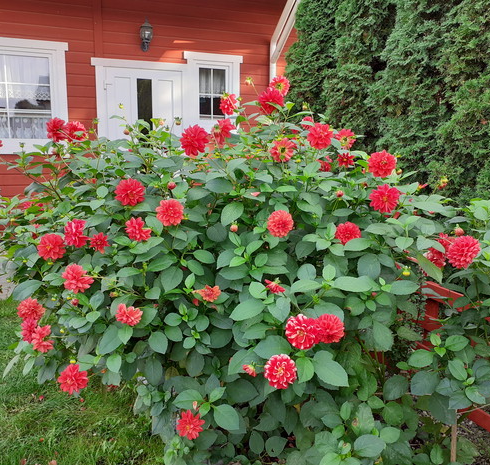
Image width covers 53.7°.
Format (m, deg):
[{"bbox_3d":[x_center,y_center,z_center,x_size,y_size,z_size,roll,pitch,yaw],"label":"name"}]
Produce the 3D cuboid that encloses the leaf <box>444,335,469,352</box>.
[{"bbox_3d":[0.722,0.379,1.650,0.086,0.018,0.062,0,41,0],"label":"leaf"}]

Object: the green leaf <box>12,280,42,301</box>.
[{"bbox_3d":[-0.798,0.212,1.770,0.125,0.022,0.075,-30,46,-24],"label":"green leaf"}]

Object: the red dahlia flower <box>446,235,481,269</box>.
[{"bbox_3d":[0.735,0.064,1.630,0.112,0.112,0.070,5,0,24],"label":"red dahlia flower"}]

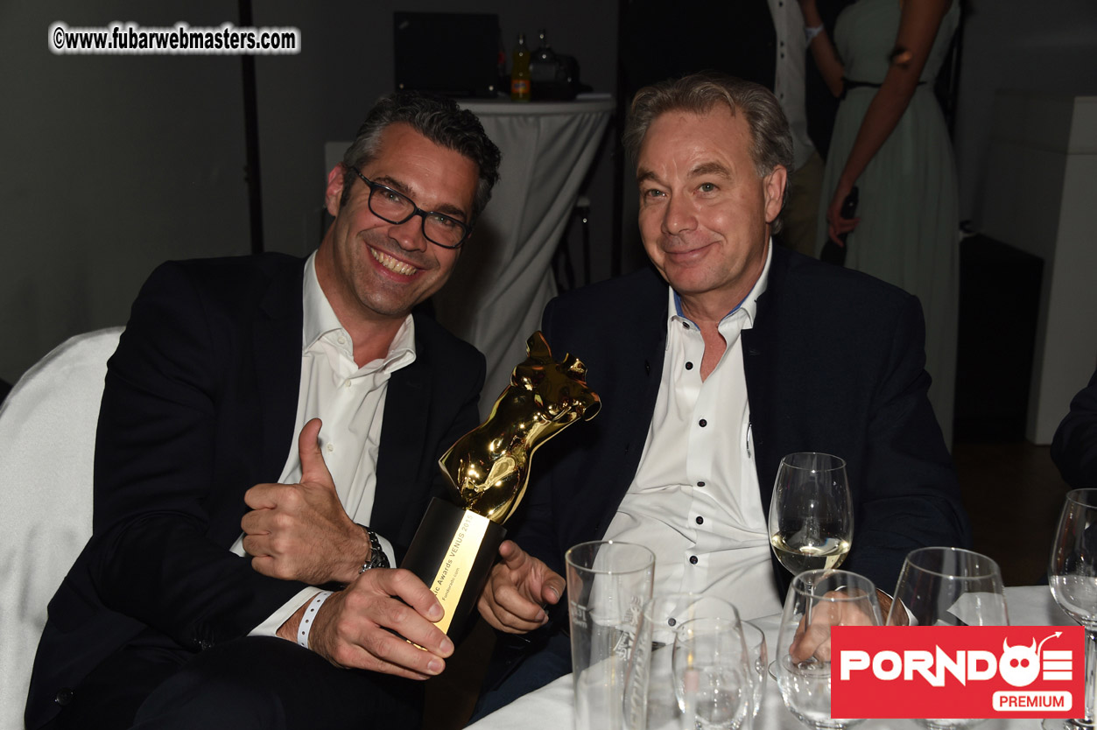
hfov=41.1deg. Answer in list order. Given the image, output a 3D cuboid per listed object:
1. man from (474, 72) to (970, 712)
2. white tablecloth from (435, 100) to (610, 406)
[{"bbox_3d":[0.200,0.360,1.760,0.570,1.370,0.730,6,17,17],"label":"man"},{"bbox_3d":[-0.156,-0.264,4.424,0.730,1.100,0.730,0,16,0],"label":"white tablecloth"}]

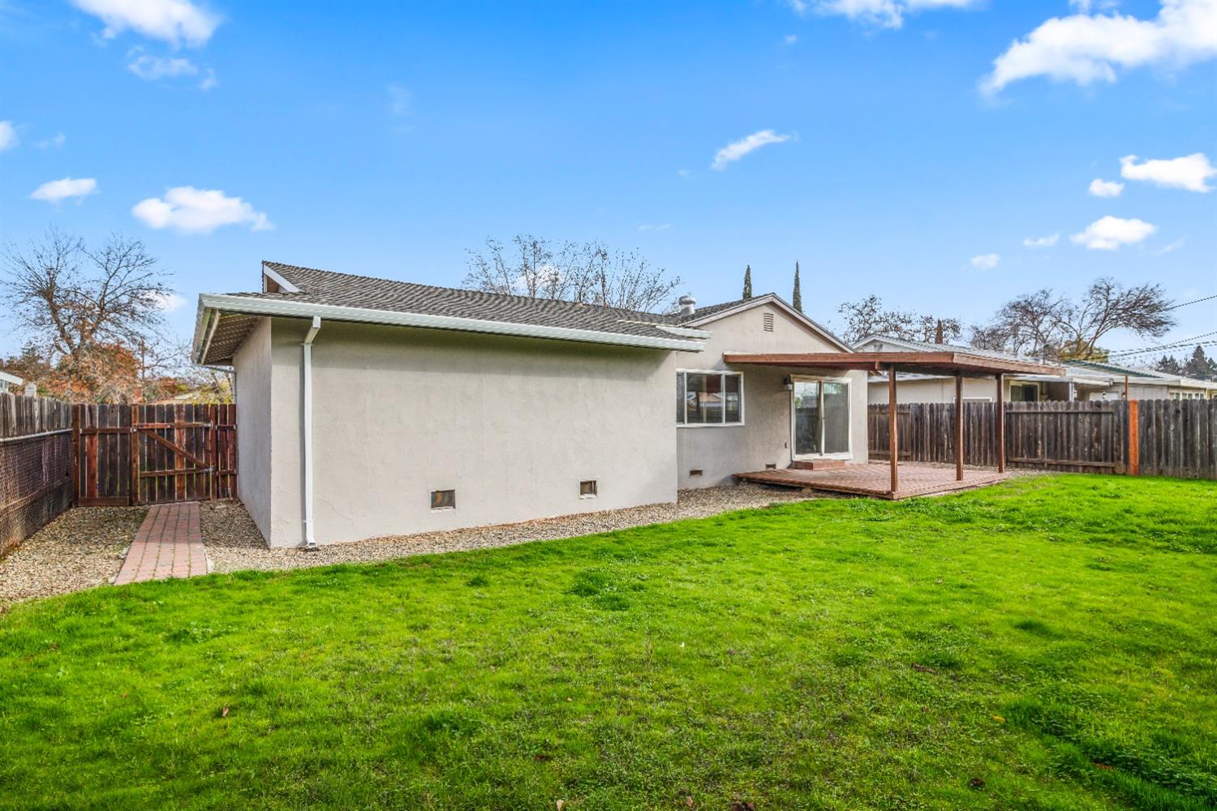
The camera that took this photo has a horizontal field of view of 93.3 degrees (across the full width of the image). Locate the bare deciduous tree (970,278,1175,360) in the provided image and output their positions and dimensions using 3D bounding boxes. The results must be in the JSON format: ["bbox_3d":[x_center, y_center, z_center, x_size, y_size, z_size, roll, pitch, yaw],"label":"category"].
[{"bbox_3d":[23.379,-2.298,29.017,8.400,8.268,8.000,-1,-1,39],"label":"bare deciduous tree"}]

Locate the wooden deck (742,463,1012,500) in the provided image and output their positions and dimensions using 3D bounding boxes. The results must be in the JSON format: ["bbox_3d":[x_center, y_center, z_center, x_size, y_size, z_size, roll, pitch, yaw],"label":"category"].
[{"bbox_3d":[5.838,1.569,12.539,5.160,0.180,3.550,0,-1,-37],"label":"wooden deck"}]

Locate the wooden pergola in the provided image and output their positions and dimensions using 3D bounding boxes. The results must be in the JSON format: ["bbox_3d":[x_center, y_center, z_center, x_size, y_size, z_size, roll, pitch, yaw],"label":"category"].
[{"bbox_3d":[5.901,0.164,11.999,5.160,2.620,4.500,0,-1,-37],"label":"wooden pergola"}]

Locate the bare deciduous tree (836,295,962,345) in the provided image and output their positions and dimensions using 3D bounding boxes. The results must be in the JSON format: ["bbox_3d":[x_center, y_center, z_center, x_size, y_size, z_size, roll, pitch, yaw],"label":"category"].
[{"bbox_3d":[18.183,-2.500,36.019,7.200,8.823,6.800,0,0,27],"label":"bare deciduous tree"}]

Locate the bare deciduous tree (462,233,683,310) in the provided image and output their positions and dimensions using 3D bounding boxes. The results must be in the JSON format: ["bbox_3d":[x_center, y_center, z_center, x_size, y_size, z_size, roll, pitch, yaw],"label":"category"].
[{"bbox_3d":[-1.650,-2.903,26.022,9.600,9.686,8.600,0,0,-4],"label":"bare deciduous tree"}]

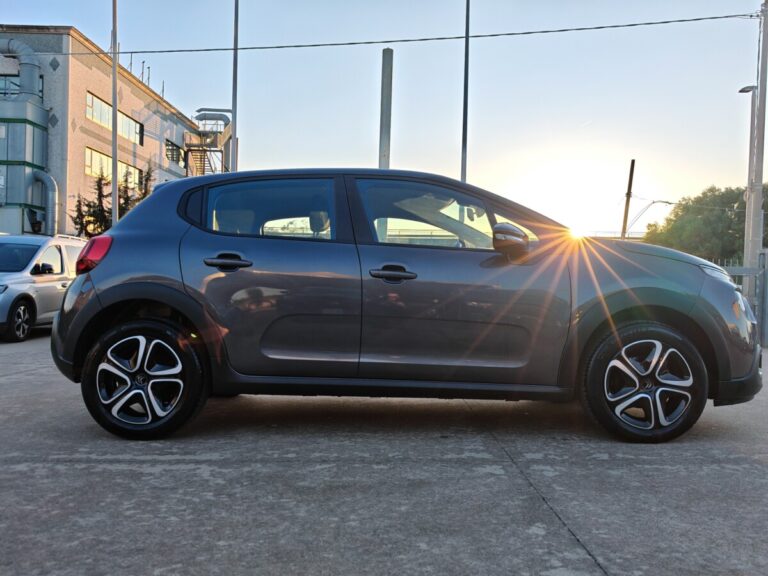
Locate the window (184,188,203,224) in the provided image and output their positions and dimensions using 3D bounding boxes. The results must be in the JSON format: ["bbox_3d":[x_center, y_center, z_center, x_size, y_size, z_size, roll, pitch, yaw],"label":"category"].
[{"bbox_3d":[-0.984,-0.421,3.095,0.090,0.190,0.050,1,-23,1],"label":"window"}]

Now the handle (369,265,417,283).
[{"bbox_3d":[0.042,-0.071,2.935,0.232,0.080,0.055,1,1,1],"label":"handle"}]

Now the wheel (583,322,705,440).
[{"bbox_3d":[1.317,0.481,3.035,0.620,0.620,0.205,1,1,1],"label":"wheel"}]

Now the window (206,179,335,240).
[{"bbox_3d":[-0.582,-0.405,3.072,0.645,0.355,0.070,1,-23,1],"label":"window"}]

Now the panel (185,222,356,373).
[{"bbox_3d":[-0.562,0.067,2.965,0.880,0.740,0.110,1,1,1],"label":"panel"}]

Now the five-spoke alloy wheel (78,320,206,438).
[{"bbox_3d":[-1.230,0.466,3.085,0.620,0.620,0.205,1,1,1],"label":"five-spoke alloy wheel"}]

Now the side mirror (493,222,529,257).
[{"bbox_3d":[0.604,-0.232,2.861,0.165,0.160,0.220,1,1,1],"label":"side mirror"}]

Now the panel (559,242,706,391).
[{"bbox_3d":[1.222,0.131,2.971,0.740,0.750,0.190,1,1,1],"label":"panel"}]

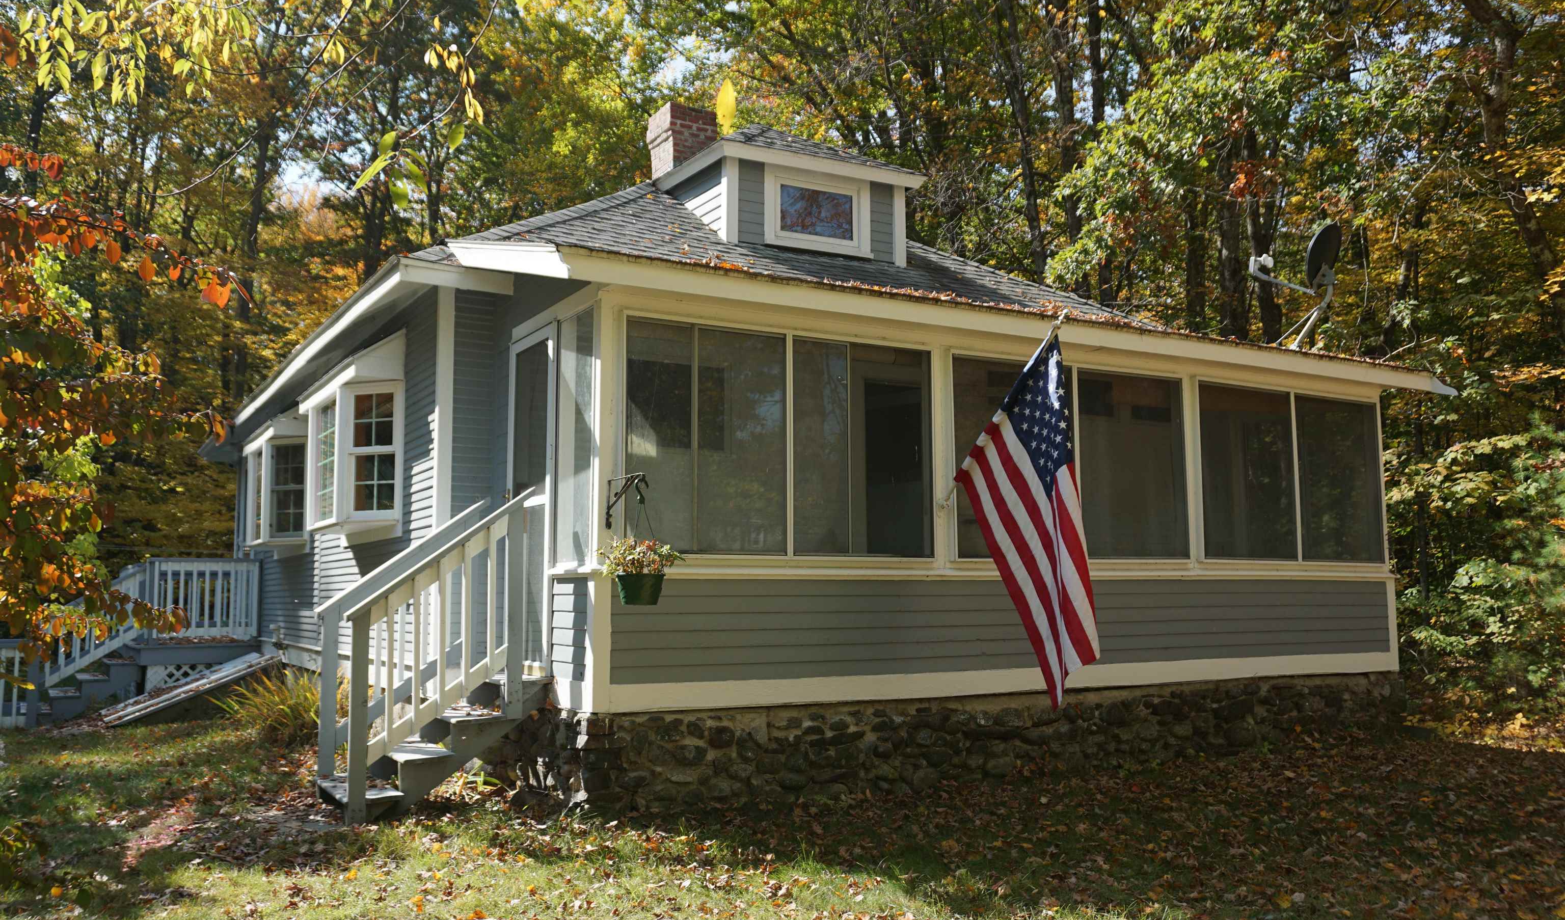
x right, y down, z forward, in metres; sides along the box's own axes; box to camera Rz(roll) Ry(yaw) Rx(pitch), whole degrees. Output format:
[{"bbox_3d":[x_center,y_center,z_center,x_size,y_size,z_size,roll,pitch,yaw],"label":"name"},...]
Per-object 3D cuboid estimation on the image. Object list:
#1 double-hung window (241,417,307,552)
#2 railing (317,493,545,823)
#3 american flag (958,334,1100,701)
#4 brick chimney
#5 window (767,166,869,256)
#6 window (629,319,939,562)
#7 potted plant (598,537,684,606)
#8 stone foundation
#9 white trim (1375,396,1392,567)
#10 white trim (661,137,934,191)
[{"bbox_3d":[-5.359,0.391,12.797,0.380,1.146,1.900,4,-7,-31],"label":"double-hung window"},{"bbox_3d":[-2.128,1.093,7.164,1.038,1.834,0.982,4,-7,-31],"label":"railing"},{"bbox_3d":[1.443,0.362,7.322,0.280,2.146,1.169,4,-7,-31],"label":"american flag"},{"bbox_3d":[-1.132,-3.563,13.976,0.596,0.819,0.583,4,-7,-31],"label":"brick chimney"},{"bbox_3d":[0.369,-2.350,11.517,1.205,0.766,0.079,4,-7,-31],"label":"window"},{"bbox_3d":[0.029,-0.091,7.391,2.178,1.336,0.085,4,-7,-31],"label":"window"},{"bbox_3d":[-0.740,0.581,6.348,0.420,0.360,0.400,0,-6,0],"label":"potted plant"},{"bbox_3d":[1.608,1.927,9.172,7.271,0.550,1.841,4,-7,-31],"label":"stone foundation"},{"bbox_3d":[5.108,0.176,10.431,0.069,1.461,0.085,4,-7,-31],"label":"white trim"},{"bbox_3d":[0.077,-2.650,12.033,2.234,0.157,1.369,4,-7,-31],"label":"white trim"}]

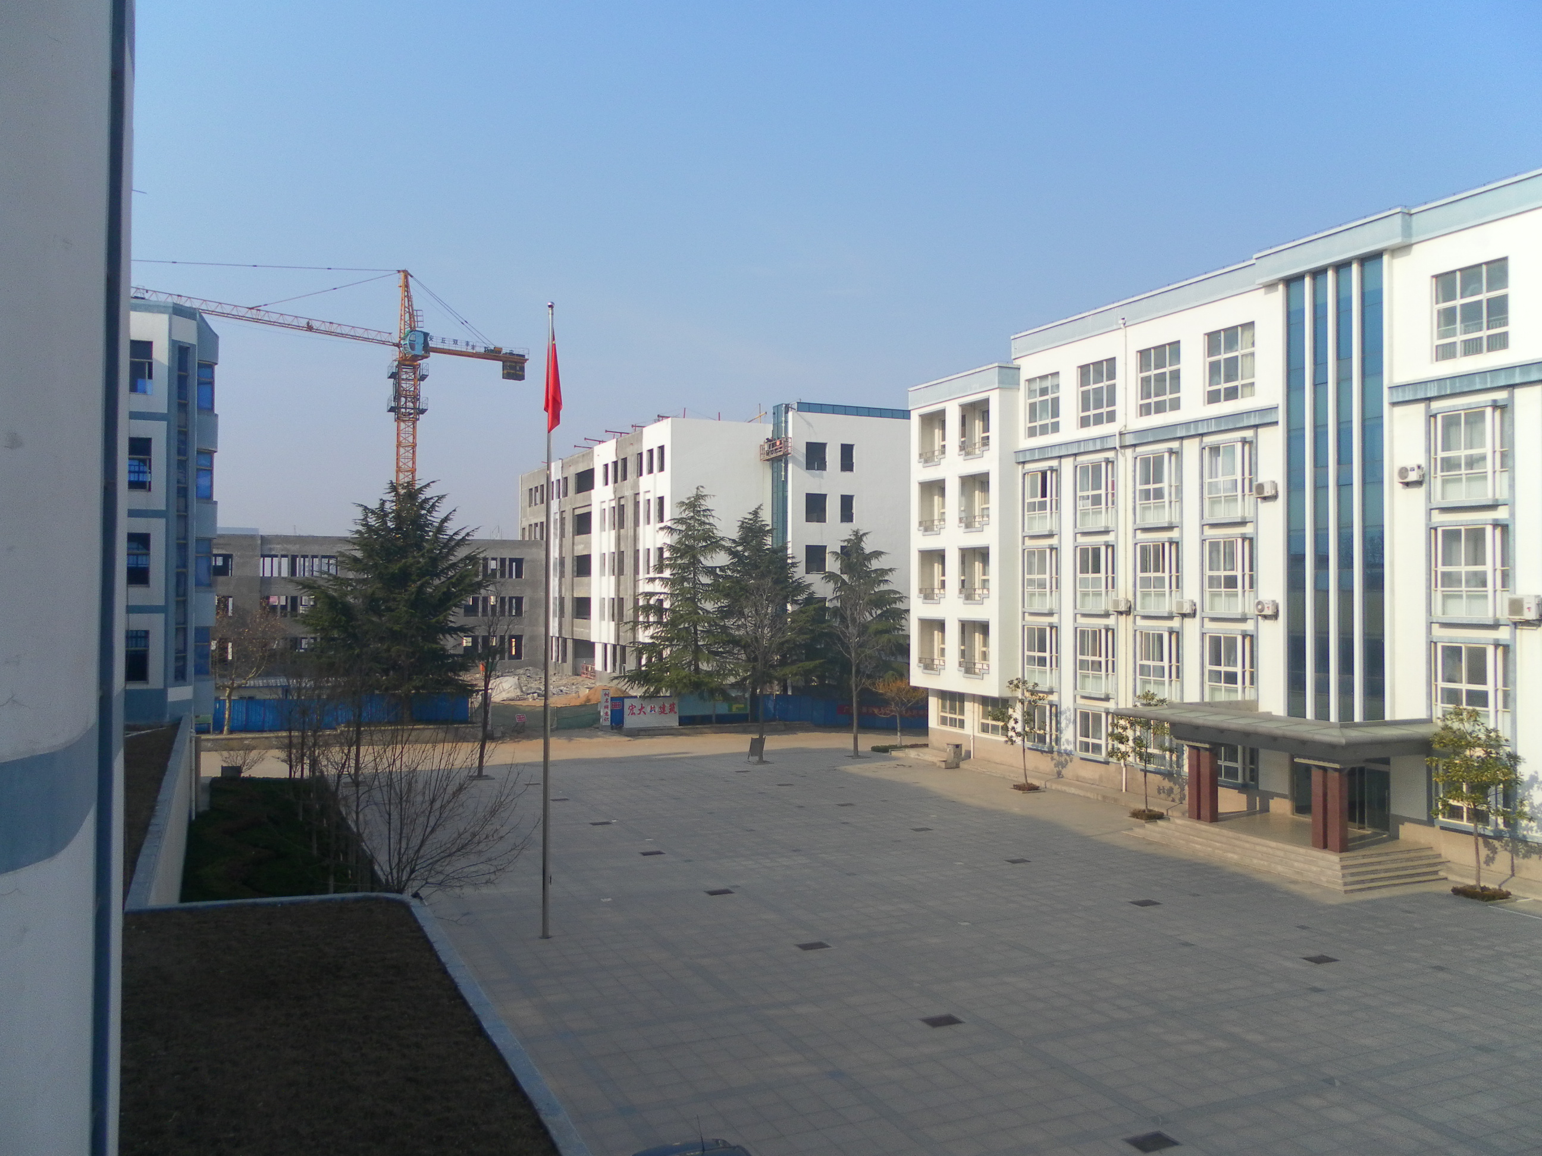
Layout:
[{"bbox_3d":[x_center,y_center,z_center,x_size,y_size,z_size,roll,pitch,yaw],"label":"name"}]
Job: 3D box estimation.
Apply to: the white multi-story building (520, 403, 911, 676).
[{"bbox_3d":[-6.621,-1.549,119.854,22.000,22.400,52.000,1,-1,-24],"label":"white multi-story building"}]

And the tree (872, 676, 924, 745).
[{"bbox_3d":[6.572,6.837,64.500,2.750,3.644,2.750,0,-1,6],"label":"tree"}]

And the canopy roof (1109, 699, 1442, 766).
[{"bbox_3d":[15.532,4.670,38.038,5.400,1.300,9.400,1,-1,-24],"label":"canopy roof"}]

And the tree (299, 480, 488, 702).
[{"bbox_3d":[-21.043,1.242,69.500,10.000,13.289,10.000,1,-1,-17],"label":"tree"}]

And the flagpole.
[{"bbox_3d":[-5.051,0.952,28.160,0.160,14.386,0.160,0,-1,-10],"label":"flagpole"}]

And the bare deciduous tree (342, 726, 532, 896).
[{"bbox_3d":[-8.362,5.831,31.200,4.500,4.278,4.100,0,-1,-15],"label":"bare deciduous tree"}]

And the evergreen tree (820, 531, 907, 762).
[{"bbox_3d":[4.760,3.307,64.000,4.700,11.619,4.700,0,-1,4],"label":"evergreen tree"}]

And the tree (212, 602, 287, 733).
[{"bbox_3d":[-26.770,4.569,63.500,4.400,6.745,4.400,1,-1,-23],"label":"tree"}]

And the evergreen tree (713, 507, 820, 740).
[{"bbox_3d":[-0.237,2.332,70.000,6.200,12.573,6.200,0,-1,0],"label":"evergreen tree"}]

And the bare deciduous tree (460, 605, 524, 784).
[{"bbox_3d":[-11.991,4.809,53.400,2.800,7.503,2.800,0,-1,-13],"label":"bare deciduous tree"}]

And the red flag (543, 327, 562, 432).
[{"bbox_3d":[-4.912,-4.451,28.100,0.420,2.300,0.300,0,-1,-10],"label":"red flag"}]

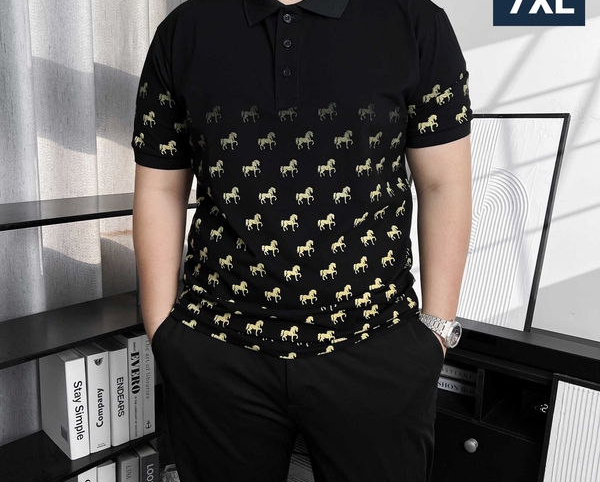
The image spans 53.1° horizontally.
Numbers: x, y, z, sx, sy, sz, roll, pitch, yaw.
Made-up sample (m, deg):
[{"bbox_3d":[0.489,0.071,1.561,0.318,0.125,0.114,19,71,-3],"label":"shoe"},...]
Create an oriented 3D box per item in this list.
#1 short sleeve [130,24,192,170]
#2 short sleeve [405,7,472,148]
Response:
[{"bbox_3d":[-0.222,-0.233,0.975,0.110,0.215,0.150,5,12,6],"label":"short sleeve"},{"bbox_3d":[0.223,-0.265,0.975,0.113,0.210,0.150,-2,12,8],"label":"short sleeve"}]

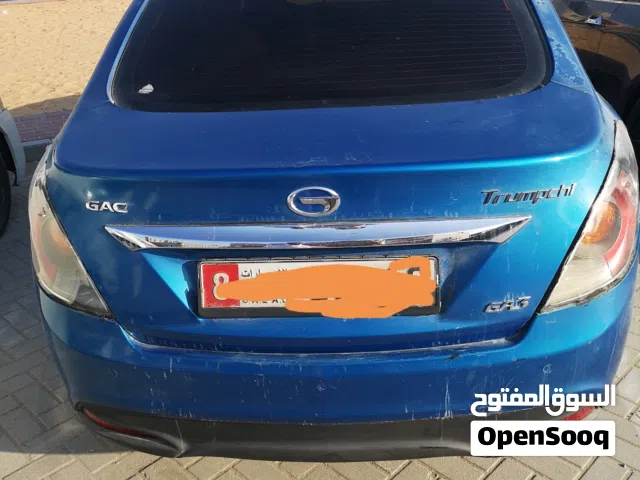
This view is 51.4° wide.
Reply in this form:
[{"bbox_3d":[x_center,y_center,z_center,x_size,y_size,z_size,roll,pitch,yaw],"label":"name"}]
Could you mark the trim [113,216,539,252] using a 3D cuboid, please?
[{"bbox_3d":[-0.015,-0.011,1.408,0.920,0.060,0.070,-1,26,4],"label":"trim"}]

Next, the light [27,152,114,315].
[{"bbox_3d":[-0.620,-0.023,1.661,0.280,0.330,0.360,-1,26,4],"label":"light"}]

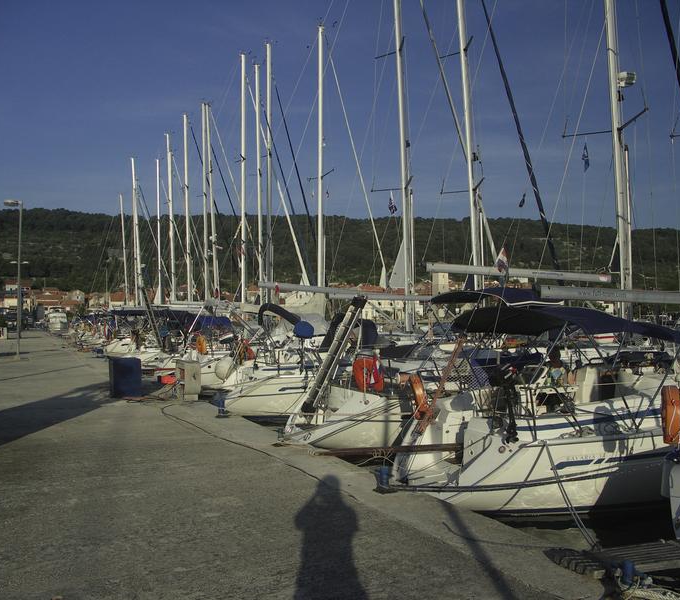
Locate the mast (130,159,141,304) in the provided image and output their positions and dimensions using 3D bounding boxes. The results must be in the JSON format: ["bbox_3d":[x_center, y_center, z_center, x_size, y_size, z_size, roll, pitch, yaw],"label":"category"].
[{"bbox_3d":[-19.277,-5.304,60.770,0.220,16.080,0.180,-1,-2,-22],"label":"mast"}]

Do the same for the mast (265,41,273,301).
[{"bbox_3d":[-3.720,-5.785,33.779,0.200,15.500,0.170,1,-2,-22],"label":"mast"}]

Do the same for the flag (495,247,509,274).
[{"bbox_3d":[2.226,-0.558,8.920,0.200,0.370,0.060,0,-2,14],"label":"flag"}]

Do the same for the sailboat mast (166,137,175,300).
[{"bbox_3d":[-12.966,-5.461,49.676,0.210,14.770,0.170,-1,-2,-27],"label":"sailboat mast"}]

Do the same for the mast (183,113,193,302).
[{"bbox_3d":[-10.513,-5.583,44.678,0.210,14.720,0.170,-1,-2,-27],"label":"mast"}]

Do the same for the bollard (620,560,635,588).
[{"bbox_3d":[1.666,1.620,3.750,0.085,0.220,0.085,0,-2,0],"label":"bollard"}]

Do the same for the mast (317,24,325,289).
[{"bbox_3d":[-0.851,-5.242,28.798,0.200,14.130,0.170,1,-2,-22],"label":"mast"}]

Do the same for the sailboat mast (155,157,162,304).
[{"bbox_3d":[-16.152,-5.063,57.780,0.220,15.420,0.180,0,-2,-22],"label":"sailboat mast"}]

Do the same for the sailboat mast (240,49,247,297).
[{"bbox_3d":[-5.095,-5.814,34.180,0.210,14.580,0.170,0,-2,-27],"label":"sailboat mast"}]

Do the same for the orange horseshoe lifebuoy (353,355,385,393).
[{"bbox_3d":[0.449,1.166,10.200,0.500,0.580,0.110,0,-1,-21],"label":"orange horseshoe lifebuoy"}]

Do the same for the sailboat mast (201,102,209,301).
[{"bbox_3d":[-8.722,-5.585,42.177,0.210,14.580,0.170,0,-2,-27],"label":"sailboat mast"}]

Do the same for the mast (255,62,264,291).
[{"bbox_3d":[-4.298,-5.597,34.474,0.210,14.160,0.170,0,-2,-27],"label":"mast"}]

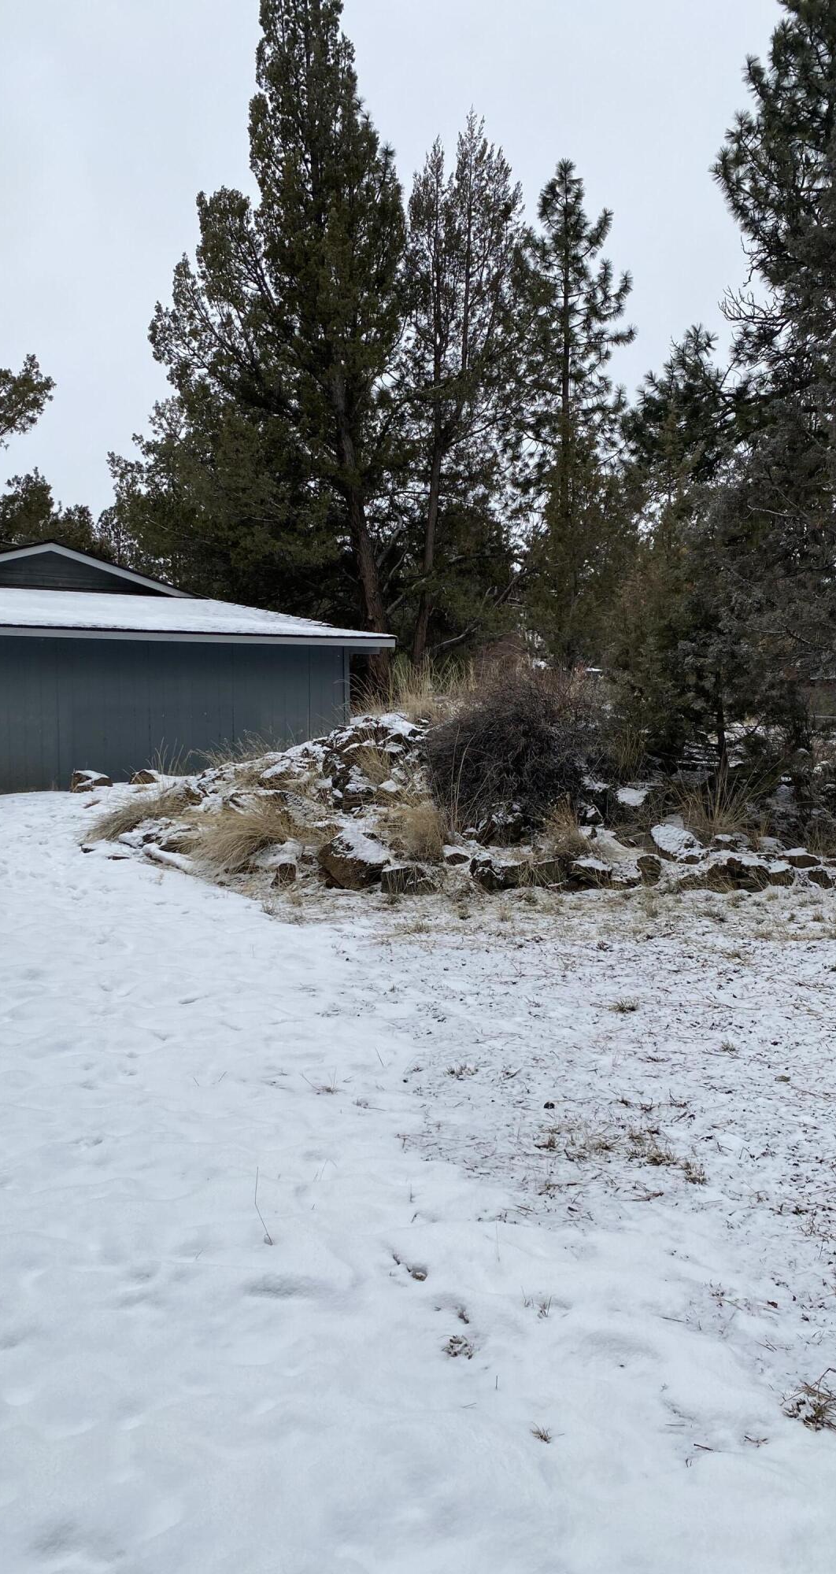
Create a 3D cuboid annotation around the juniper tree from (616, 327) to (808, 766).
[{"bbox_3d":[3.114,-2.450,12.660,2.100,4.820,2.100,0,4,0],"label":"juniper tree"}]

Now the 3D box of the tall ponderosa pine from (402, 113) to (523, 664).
[{"bbox_3d":[0.819,-6.741,21.582,2.600,10.700,2.600,0,4,0],"label":"tall ponderosa pine"}]

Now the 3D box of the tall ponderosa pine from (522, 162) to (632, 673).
[{"bbox_3d":[2.735,-6.181,21.120,2.400,9.730,2.400,0,4,0],"label":"tall ponderosa pine"}]

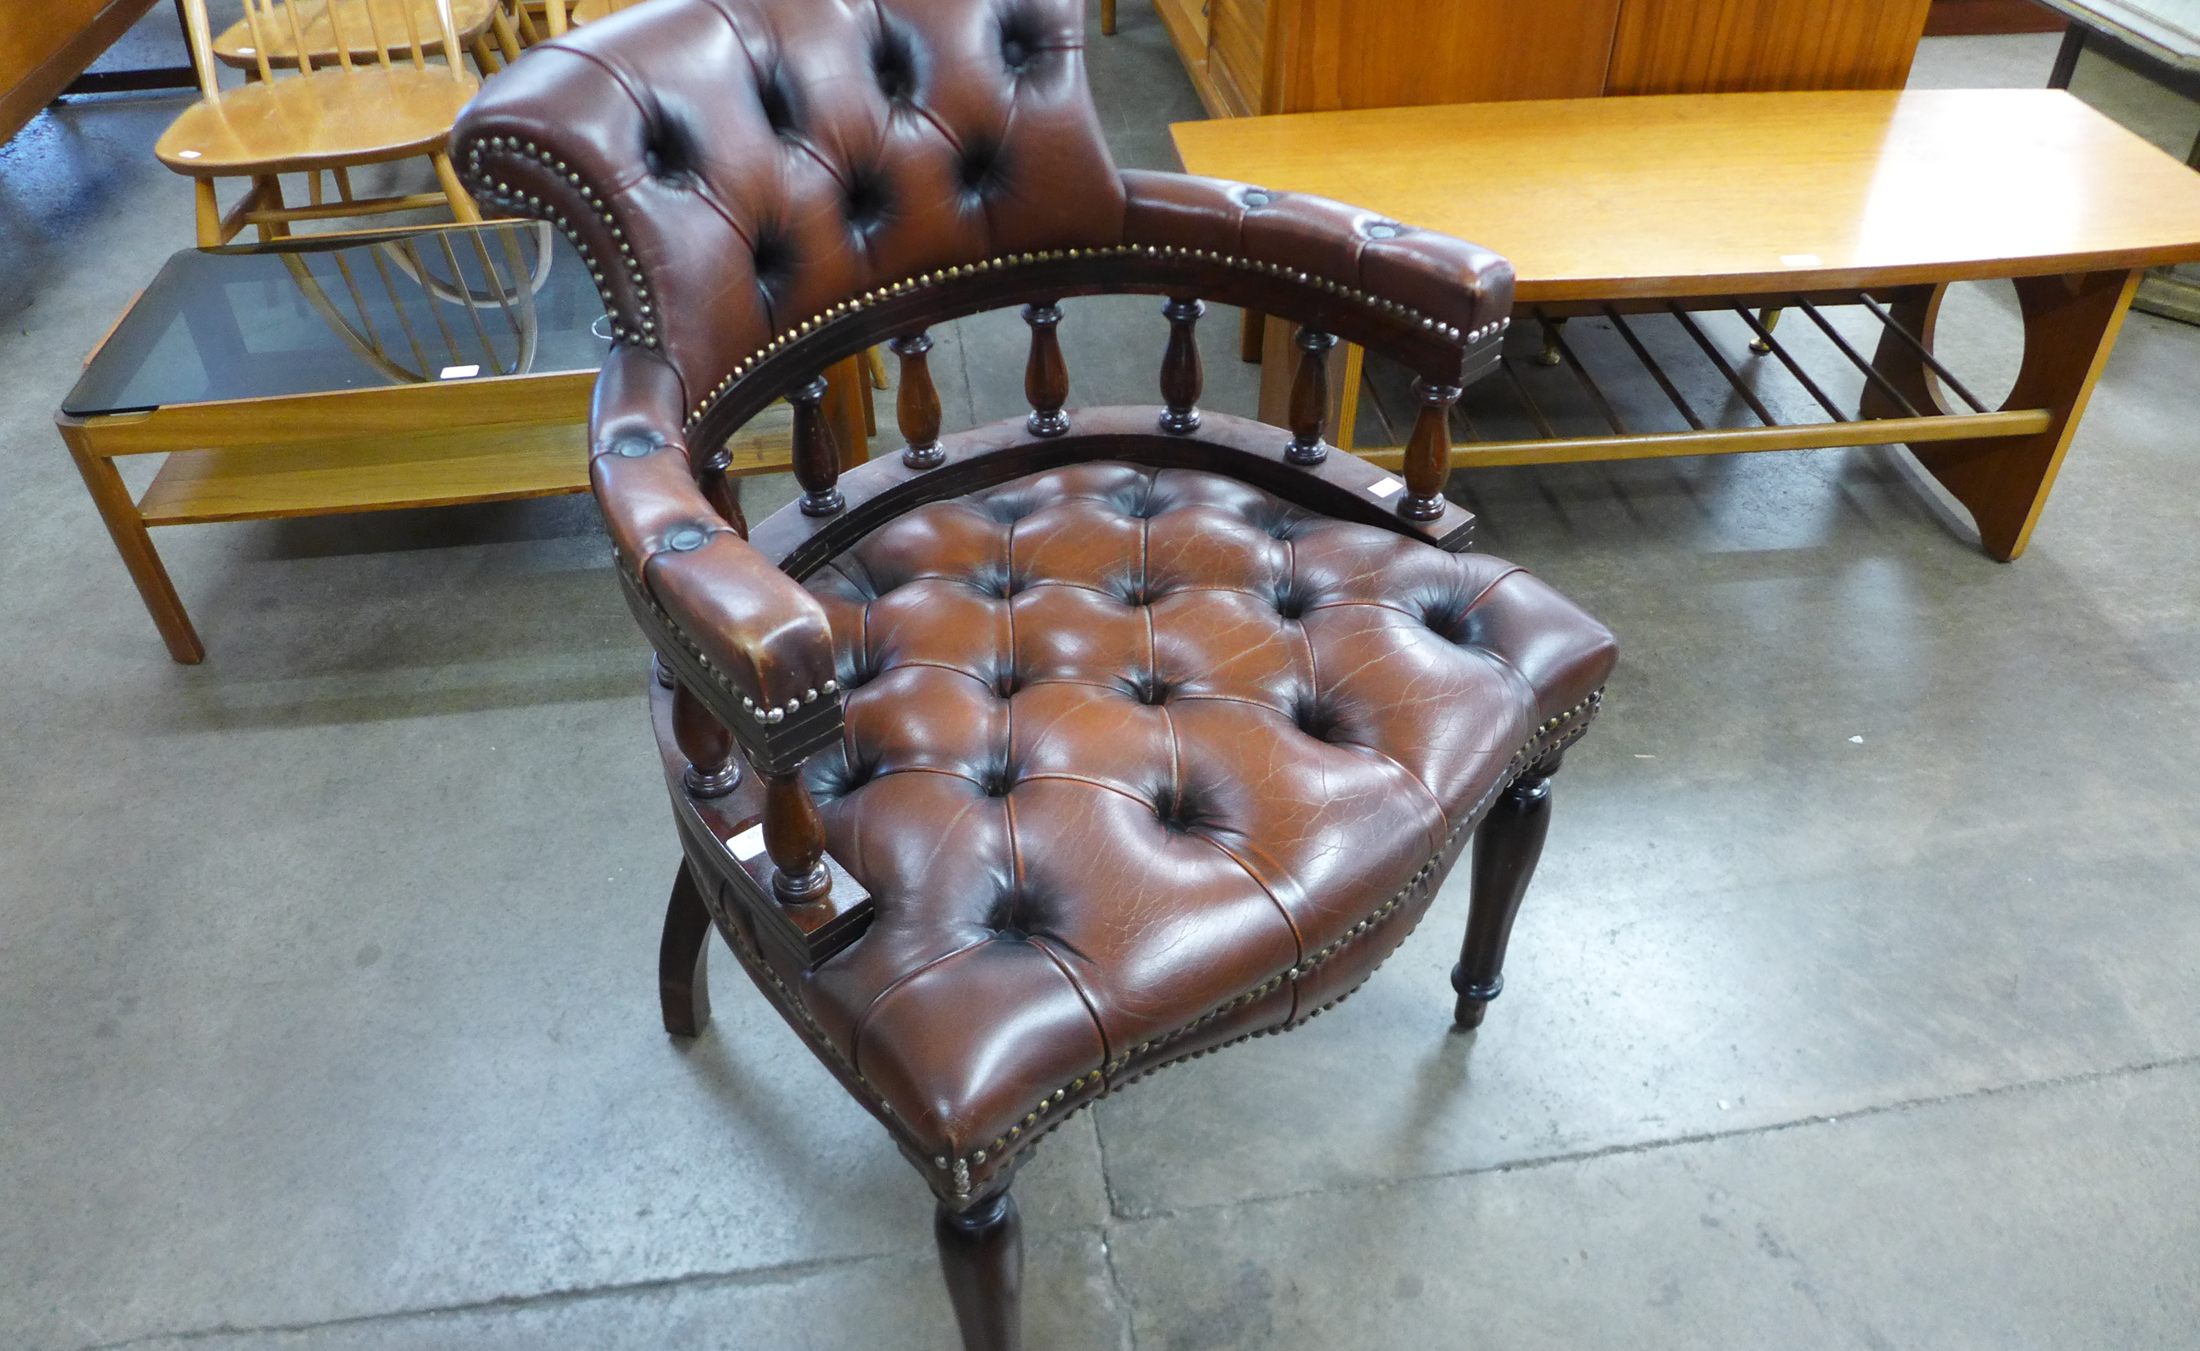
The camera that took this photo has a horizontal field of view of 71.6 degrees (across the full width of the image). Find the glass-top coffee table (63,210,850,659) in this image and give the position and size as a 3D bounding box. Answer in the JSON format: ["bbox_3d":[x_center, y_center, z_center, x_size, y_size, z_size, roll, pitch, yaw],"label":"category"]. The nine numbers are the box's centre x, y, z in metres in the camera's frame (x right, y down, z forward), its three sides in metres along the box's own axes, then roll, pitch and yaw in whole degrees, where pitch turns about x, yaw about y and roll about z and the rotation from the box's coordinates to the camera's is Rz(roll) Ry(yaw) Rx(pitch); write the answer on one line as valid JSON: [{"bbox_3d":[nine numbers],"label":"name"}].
[{"bbox_3d":[-0.725,-0.321,1.942,0.858,0.354,0.424,-5,41,-6],"label":"glass-top coffee table"}]

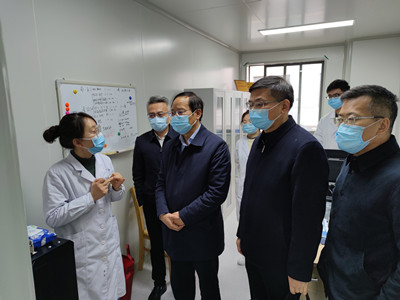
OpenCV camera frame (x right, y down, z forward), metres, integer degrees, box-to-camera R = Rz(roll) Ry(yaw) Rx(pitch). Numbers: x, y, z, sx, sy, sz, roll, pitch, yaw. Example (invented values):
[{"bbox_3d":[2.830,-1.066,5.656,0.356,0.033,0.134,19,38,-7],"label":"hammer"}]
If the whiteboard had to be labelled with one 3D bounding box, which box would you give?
[{"bbox_3d":[-0.777,-0.240,2.278,0.040,0.596,0.848,4,11,25],"label":"whiteboard"}]

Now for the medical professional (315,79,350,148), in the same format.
[{"bbox_3d":[1.236,0.276,2.607,0.320,1.820,0.500,-8,12,-35],"label":"medical professional"}]

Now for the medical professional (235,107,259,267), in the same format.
[{"bbox_3d":[0.524,0.390,2.819,0.450,1.620,0.290,7,13,38],"label":"medical professional"}]

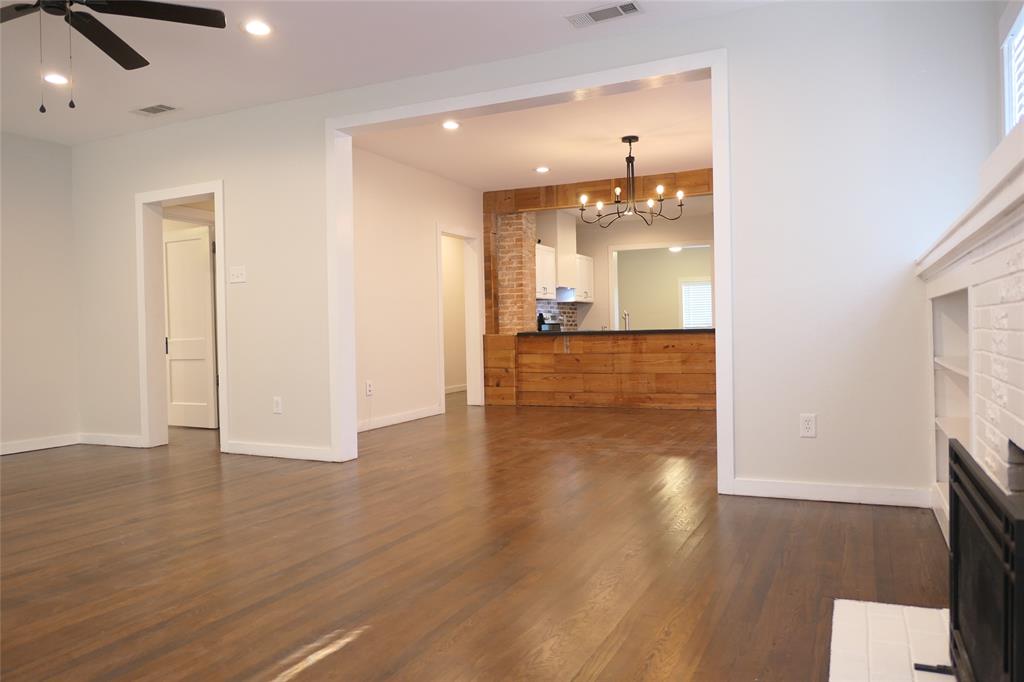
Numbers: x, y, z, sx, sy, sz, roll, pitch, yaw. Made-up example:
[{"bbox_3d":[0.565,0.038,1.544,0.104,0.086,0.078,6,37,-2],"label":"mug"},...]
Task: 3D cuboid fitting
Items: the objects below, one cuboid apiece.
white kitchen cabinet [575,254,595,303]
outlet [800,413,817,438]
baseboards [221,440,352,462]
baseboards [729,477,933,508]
[{"bbox_3d":[1.060,-1.016,11.290,0.320,0.775,0.800,-1,1,26],"label":"white kitchen cabinet"},{"bbox_3d":[1.570,0.448,3.614,0.074,0.120,0.010,-1,1,26],"label":"outlet"},{"bbox_3d":[-1.782,0.845,5.230,1.231,0.095,0.022,-1,1,26],"label":"baseboards"},{"bbox_3d":[1.645,0.798,3.587,0.967,0.095,0.022,-1,1,26],"label":"baseboards"}]

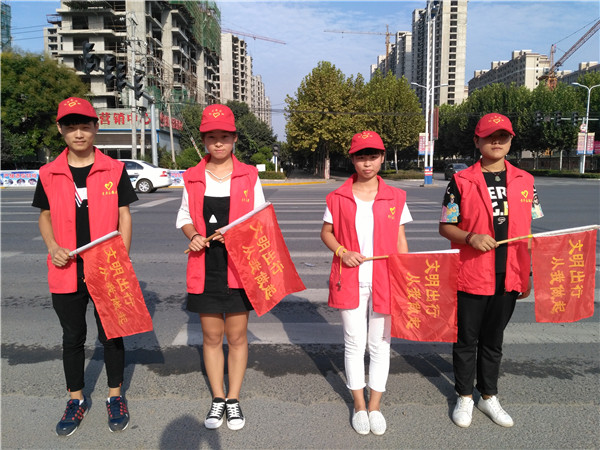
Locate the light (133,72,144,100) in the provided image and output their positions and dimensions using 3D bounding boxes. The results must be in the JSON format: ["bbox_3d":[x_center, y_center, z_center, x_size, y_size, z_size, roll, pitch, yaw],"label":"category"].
[{"bbox_3d":[-9.046,-7.718,27.300,0.450,1.360,0.460,0,8,0],"label":"light"}]

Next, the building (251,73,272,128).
[{"bbox_3d":[-29.000,-61.845,289.328,16.000,48.000,60.000,0,8,0],"label":"building"}]

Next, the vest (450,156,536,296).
[{"bbox_3d":[1.033,0.013,2.622,0.371,0.715,0.280,1,7,9],"label":"vest"}]

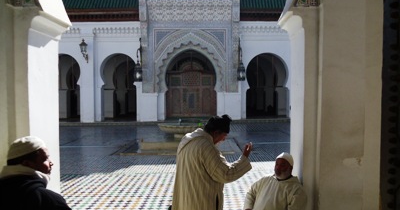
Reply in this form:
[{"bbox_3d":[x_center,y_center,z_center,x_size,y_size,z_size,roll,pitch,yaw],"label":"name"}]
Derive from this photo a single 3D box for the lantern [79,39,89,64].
[{"bbox_3d":[-6.311,-2.905,19.453,0.451,1.254,0.735,-1,2,-2],"label":"lantern"}]

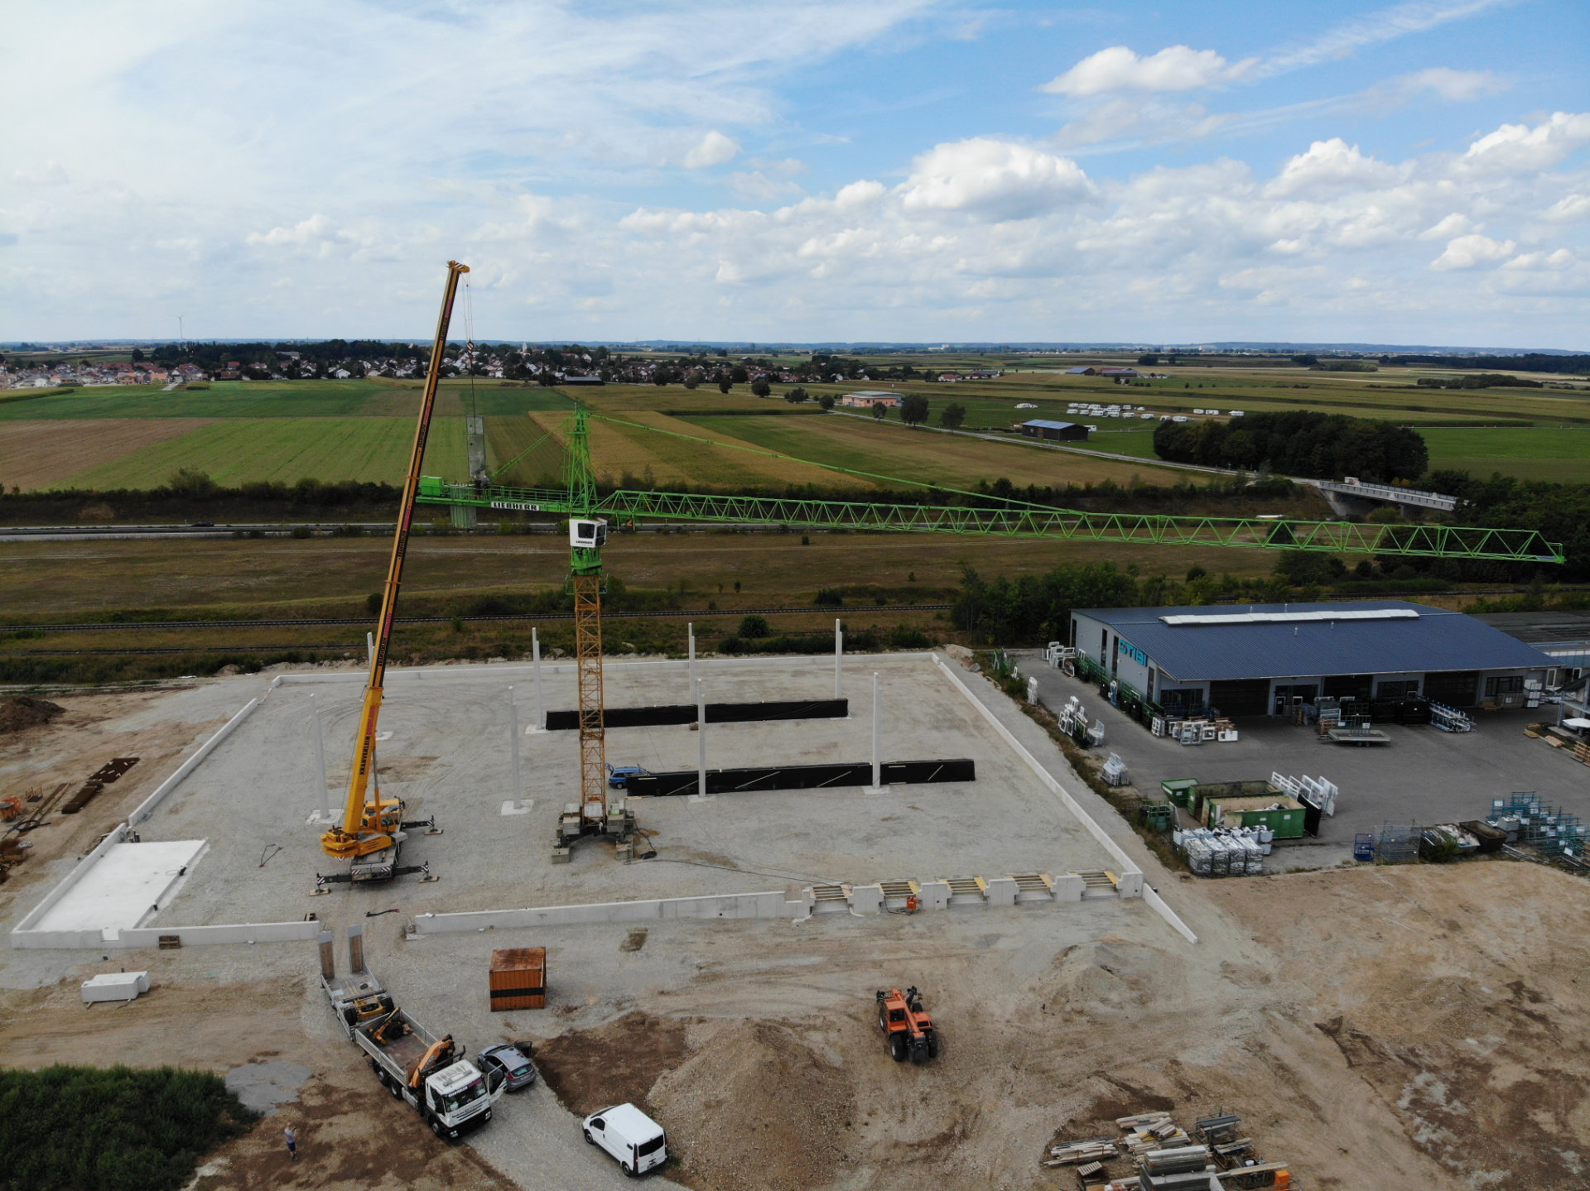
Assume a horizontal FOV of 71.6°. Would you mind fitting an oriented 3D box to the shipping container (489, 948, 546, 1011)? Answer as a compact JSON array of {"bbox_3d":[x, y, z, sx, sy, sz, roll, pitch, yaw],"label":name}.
[{"bbox_3d":[-16.217,22.503,64.774,2.990,2.600,2.400,-2,13,-7],"label":"shipping container"}]

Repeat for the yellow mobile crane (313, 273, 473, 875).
[{"bbox_3d":[-28.711,-2.073,79.013,13.260,42.900,12.600,-4,13,-16],"label":"yellow mobile crane"}]

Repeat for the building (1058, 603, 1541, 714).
[{"bbox_3d":[56.101,6.598,122.510,42.500,7.800,25.600,-2,13,-8],"label":"building"}]

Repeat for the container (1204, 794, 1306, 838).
[{"bbox_3d":[36.165,17.561,86.516,6.700,2.390,2.450,-2,13,-9],"label":"container"}]

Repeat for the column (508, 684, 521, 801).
[{"bbox_3d":[-22.617,12.350,89.346,0.530,10.200,0.530,-2,13,-7],"label":"column"}]

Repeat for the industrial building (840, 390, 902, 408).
[{"bbox_3d":[46.670,-117.430,659.860,34.000,8.000,24.000,2,13,8],"label":"industrial building"}]

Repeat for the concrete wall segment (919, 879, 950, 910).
[{"bbox_3d":[9.664,20.944,76.675,2.378,1.900,0.350,-1,13,-7],"label":"concrete wall segment"}]

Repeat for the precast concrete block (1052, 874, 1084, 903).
[{"bbox_3d":[19.204,20.723,77.783,2.499,1.924,0.350,-1,13,-7],"label":"precast concrete block"}]

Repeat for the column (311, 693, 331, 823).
[{"bbox_3d":[-37.624,12.761,87.387,0.530,10.200,0.530,-2,13,-7],"label":"column"}]

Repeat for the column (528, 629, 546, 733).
[{"bbox_3d":[-25.096,8.196,107.468,0.530,10.200,0.530,-2,13,-7],"label":"column"}]

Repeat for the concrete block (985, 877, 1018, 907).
[{"bbox_3d":[14.392,20.832,77.169,2.467,1.882,0.350,-1,13,-7],"label":"concrete block"}]

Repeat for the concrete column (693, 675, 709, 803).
[{"bbox_3d":[-7.654,11.940,91.299,0.530,10.200,0.530,-2,13,-7],"label":"concrete column"}]

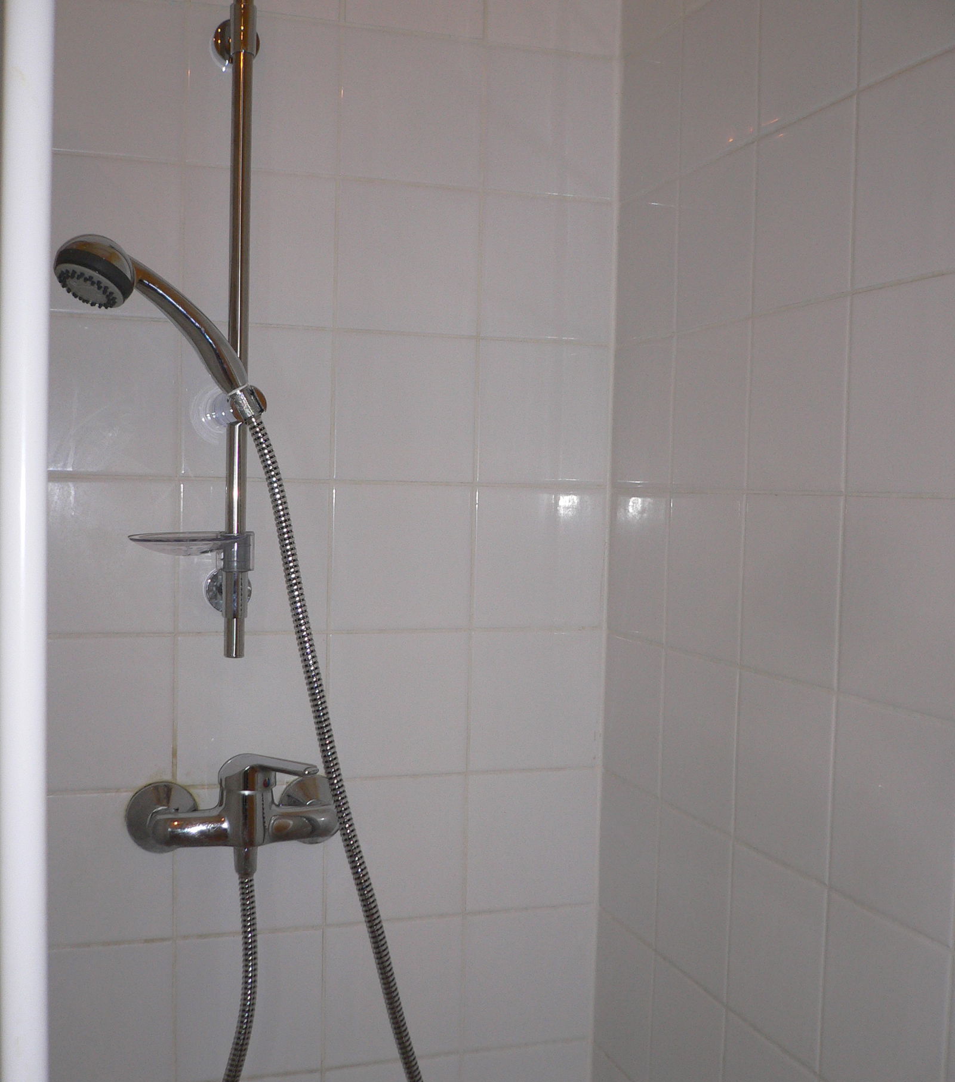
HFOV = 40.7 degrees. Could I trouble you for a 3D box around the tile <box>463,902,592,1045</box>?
[{"bbox_3d":[0.055,0.475,1.403,0.149,0.150,0.010,0,3,-17],"label":"tile"}]

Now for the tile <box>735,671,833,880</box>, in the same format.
[{"bbox_3d":[0.256,0.188,1.062,0.010,0.150,0.143,1,3,-19],"label":"tile"}]

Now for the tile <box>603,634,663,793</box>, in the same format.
[{"bbox_3d":[0.163,0.174,1.329,0.010,0.150,0.142,1,3,-19],"label":"tile"}]

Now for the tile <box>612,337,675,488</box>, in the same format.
[{"bbox_3d":[0.171,-0.129,1.315,0.010,0.150,0.142,1,3,-19],"label":"tile"}]

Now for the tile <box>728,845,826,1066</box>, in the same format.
[{"bbox_3d":[0.248,0.335,1.055,0.010,0.148,0.141,1,3,-19],"label":"tile"}]

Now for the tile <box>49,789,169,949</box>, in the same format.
[{"bbox_3d":[-0.367,0.312,1.232,0.148,0.148,0.010,1,3,-19],"label":"tile"}]

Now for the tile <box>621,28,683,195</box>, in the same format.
[{"bbox_3d":[0.178,-0.433,1.302,0.010,0.150,0.142,1,3,-19],"label":"tile"}]

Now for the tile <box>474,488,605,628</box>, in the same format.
[{"bbox_3d":[0.066,0.018,1.380,0.149,0.150,0.010,0,3,-17],"label":"tile"}]

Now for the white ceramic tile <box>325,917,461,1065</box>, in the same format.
[{"bbox_3d":[-0.089,0.471,1.351,0.149,0.150,0.010,1,3,-19],"label":"white ceramic tile"}]

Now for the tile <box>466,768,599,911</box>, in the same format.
[{"bbox_3d":[0.057,0.318,1.377,0.147,0.148,0.010,1,3,-19],"label":"tile"}]

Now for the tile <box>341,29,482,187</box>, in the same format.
[{"bbox_3d":[-0.067,-0.440,1.313,0.148,0.150,0.010,0,3,-17],"label":"tile"}]

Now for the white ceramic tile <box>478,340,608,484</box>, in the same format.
[{"bbox_3d":[0.068,-0.133,1.357,0.147,0.148,0.010,1,3,-19],"label":"white ceramic tile"}]

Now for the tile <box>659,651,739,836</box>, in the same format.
[{"bbox_3d":[0.207,0.180,1.183,0.010,0.148,0.141,1,3,-19],"label":"tile"}]

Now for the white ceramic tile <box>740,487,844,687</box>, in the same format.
[{"bbox_3d":[0.260,0.037,1.055,0.010,0.150,0.143,1,3,-19],"label":"white ceramic tile"}]

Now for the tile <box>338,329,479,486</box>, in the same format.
[{"bbox_3d":[-0.073,-0.135,1.309,0.148,0.148,0.010,1,3,-19],"label":"tile"}]

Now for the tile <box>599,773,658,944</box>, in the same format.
[{"bbox_3d":[0.159,0.326,1.336,0.010,0.150,0.142,1,3,-19],"label":"tile"}]

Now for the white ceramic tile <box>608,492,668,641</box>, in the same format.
[{"bbox_3d":[0.168,0.023,1.333,0.010,0.150,0.144,0,3,-19],"label":"white ceramic tile"}]

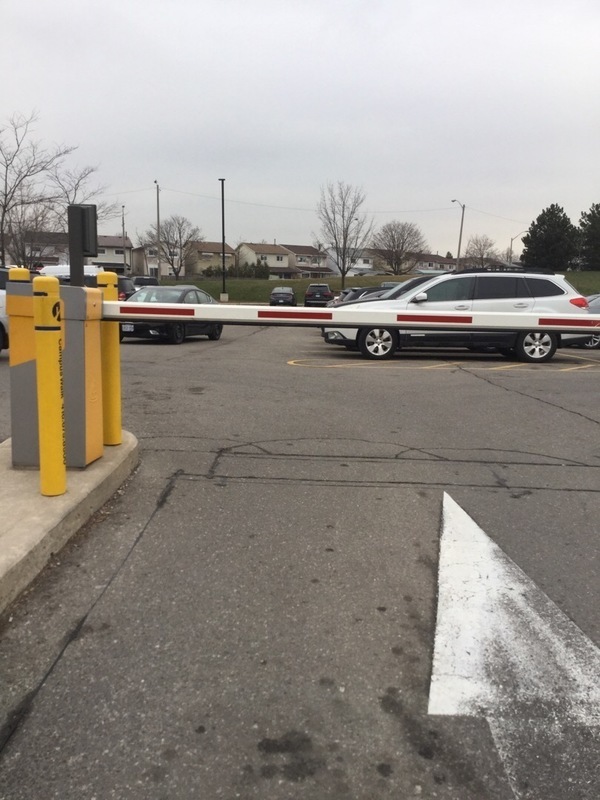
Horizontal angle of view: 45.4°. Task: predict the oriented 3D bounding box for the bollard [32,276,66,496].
[{"bbox_3d":[-1.222,-0.061,3.512,0.130,1.070,0.130,0,7,0],"label":"bollard"}]

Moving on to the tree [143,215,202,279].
[{"bbox_3d":[-14.764,-17.976,84.288,7.083,7.488,6.843,1,9,0],"label":"tree"}]

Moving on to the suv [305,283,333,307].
[{"bbox_3d":[1.376,-7.364,51.121,1.910,1.700,4.700,1,9,2],"label":"suv"}]

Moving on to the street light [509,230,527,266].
[{"bbox_3d":[33.894,-21.416,110.159,2.800,9.000,0.350,0,7,0],"label":"street light"}]

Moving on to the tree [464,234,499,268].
[{"bbox_3d":[32.794,-26.366,129.443,6.265,6.909,6.265,1,9,0],"label":"tree"}]

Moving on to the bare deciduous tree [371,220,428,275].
[{"bbox_3d":[13.469,-20.765,97.967,8.096,7.371,7.956,1,9,0],"label":"bare deciduous tree"}]

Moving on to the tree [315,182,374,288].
[{"bbox_3d":[3.709,-13.995,61.085,4.798,9.123,4.711,1,9,0],"label":"tree"}]

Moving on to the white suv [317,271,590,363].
[{"bbox_3d":[2.880,-1.612,13.482,4.780,1.650,1.820,1,7,9],"label":"white suv"}]

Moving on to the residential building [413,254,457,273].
[{"bbox_3d":[24.700,-24.923,142.981,10.500,6.900,9.000,-6,9,-37],"label":"residential building"}]

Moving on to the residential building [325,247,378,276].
[{"bbox_3d":[7.200,-22.525,124.133,6.500,6.900,9.000,-6,9,-37],"label":"residential building"}]

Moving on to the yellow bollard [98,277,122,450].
[{"bbox_3d":[-1.208,-0.258,4.551,0.130,1.080,0.130,0,7,0],"label":"yellow bollard"}]

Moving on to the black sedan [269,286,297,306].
[{"bbox_3d":[-1.226,-7.599,53.971,1.830,1.450,4.750,0,7,3],"label":"black sedan"}]

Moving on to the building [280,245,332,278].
[{"bbox_3d":[0.000,-21.495,116.199,6.800,6.900,9.000,-6,9,-37],"label":"building"}]

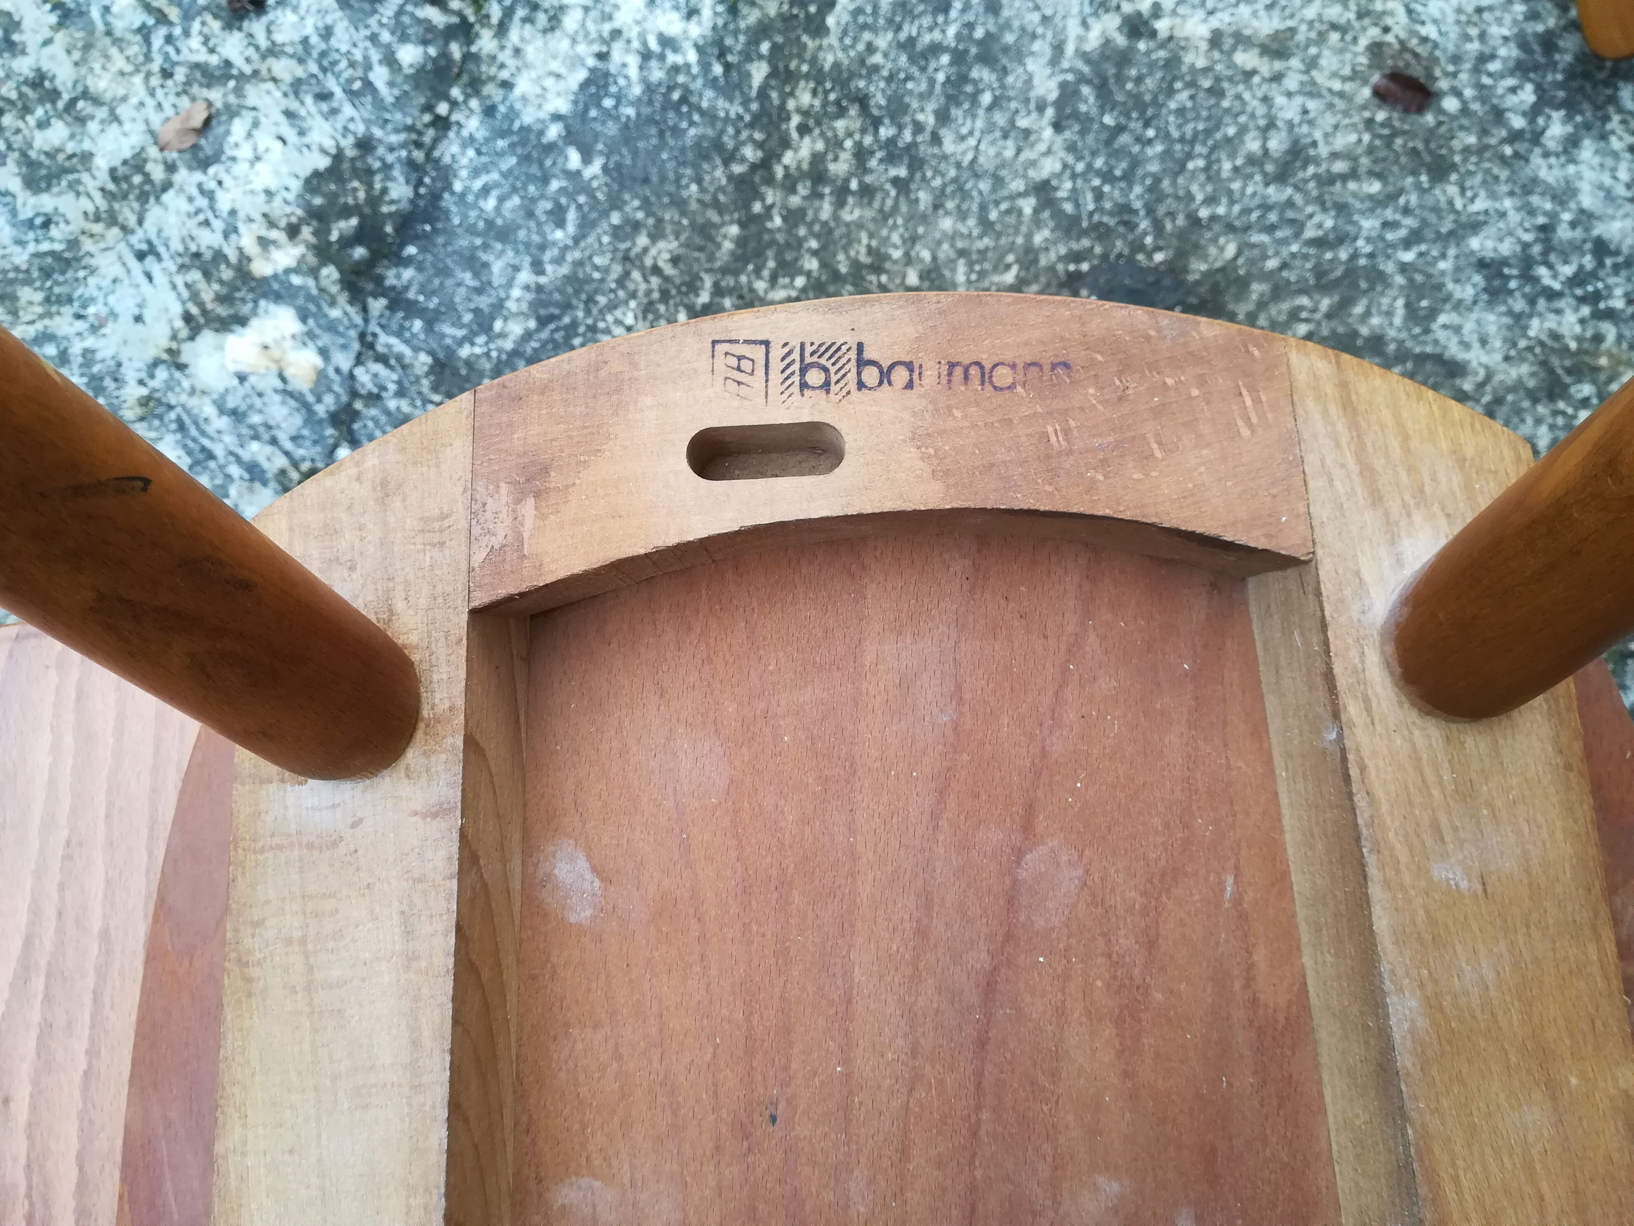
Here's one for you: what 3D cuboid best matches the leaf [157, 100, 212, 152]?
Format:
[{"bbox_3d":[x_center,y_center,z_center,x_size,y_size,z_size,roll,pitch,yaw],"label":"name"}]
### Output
[{"bbox_3d":[-0.497,-0.383,0.966,0.032,0.010,0.053,17,72,8],"label":"leaf"}]

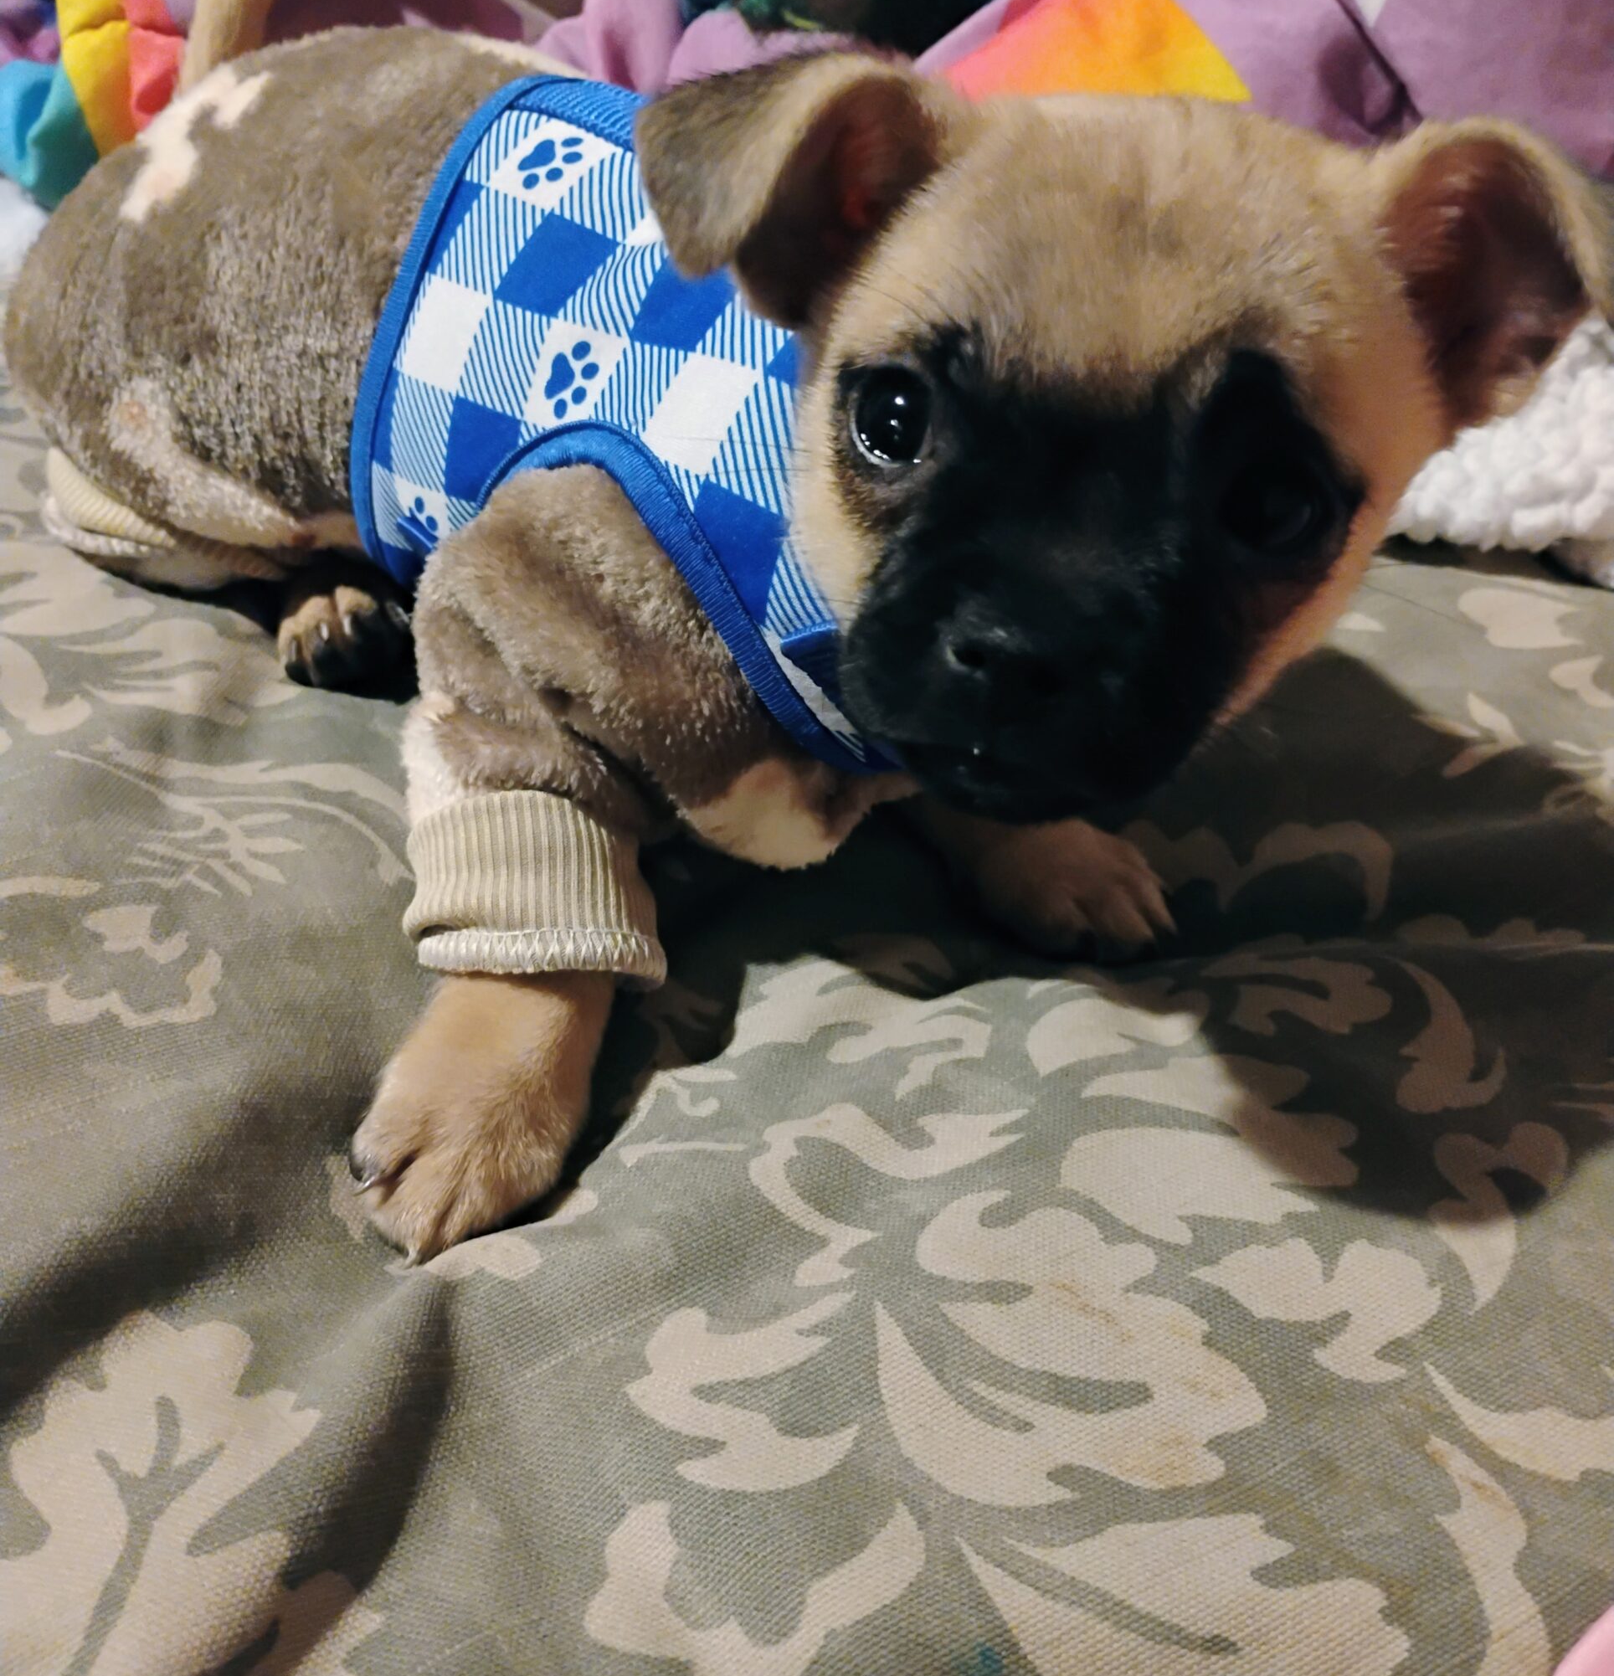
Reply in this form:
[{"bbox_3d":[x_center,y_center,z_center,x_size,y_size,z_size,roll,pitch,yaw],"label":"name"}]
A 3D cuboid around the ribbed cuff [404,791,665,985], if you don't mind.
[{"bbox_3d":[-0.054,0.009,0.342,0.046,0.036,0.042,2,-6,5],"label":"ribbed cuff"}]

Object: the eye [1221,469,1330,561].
[{"bbox_3d":[0.087,-0.060,0.322,0.018,0.015,0.013,13,9,6],"label":"eye"}]

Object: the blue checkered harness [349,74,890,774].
[{"bbox_3d":[-0.029,-0.104,0.430,0.130,0.130,0.110,25,42,32],"label":"blue checkered harness"}]

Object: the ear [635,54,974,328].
[{"bbox_3d":[0.000,-0.135,0.362,0.063,0.052,0.035,8,6,17],"label":"ear"}]

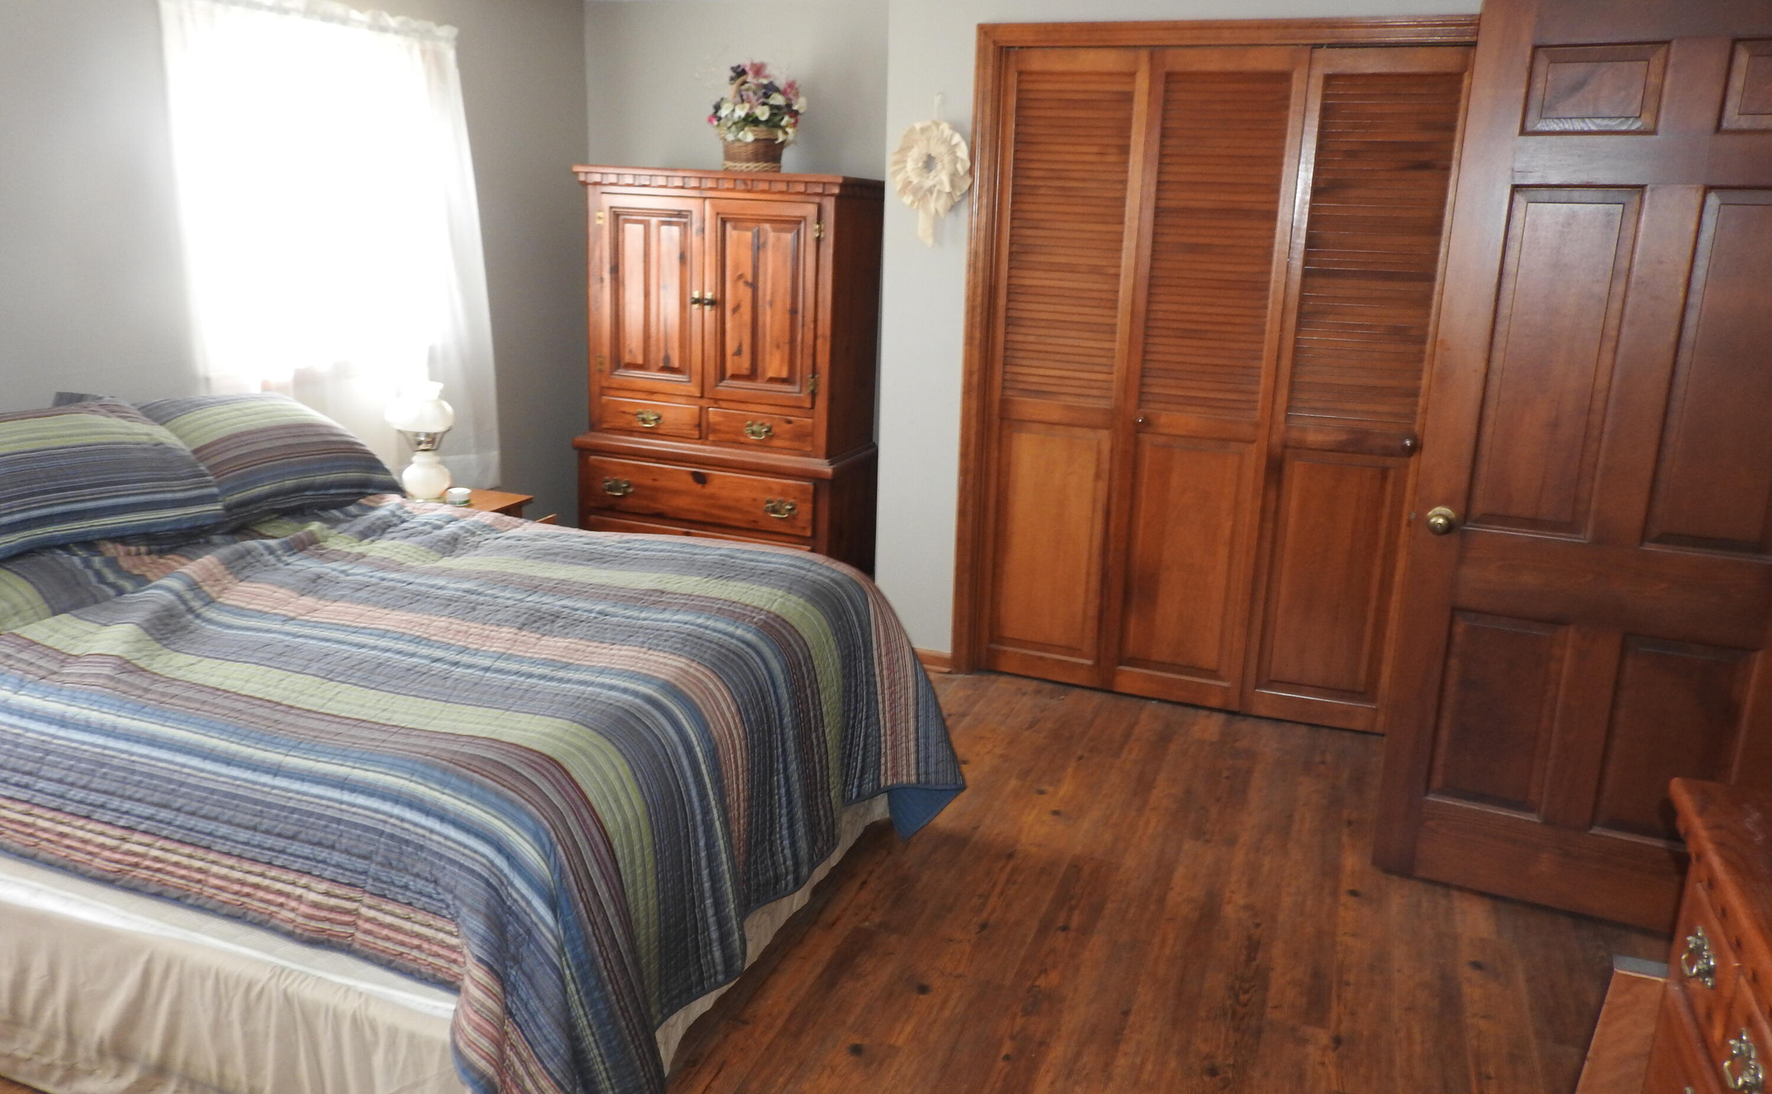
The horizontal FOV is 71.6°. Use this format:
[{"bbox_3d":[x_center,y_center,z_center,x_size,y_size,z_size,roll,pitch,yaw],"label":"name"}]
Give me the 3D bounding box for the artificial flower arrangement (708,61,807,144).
[{"bbox_3d":[-0.460,-1.591,4.419,0.330,0.275,0.270,7,16,20],"label":"artificial flower arrangement"}]

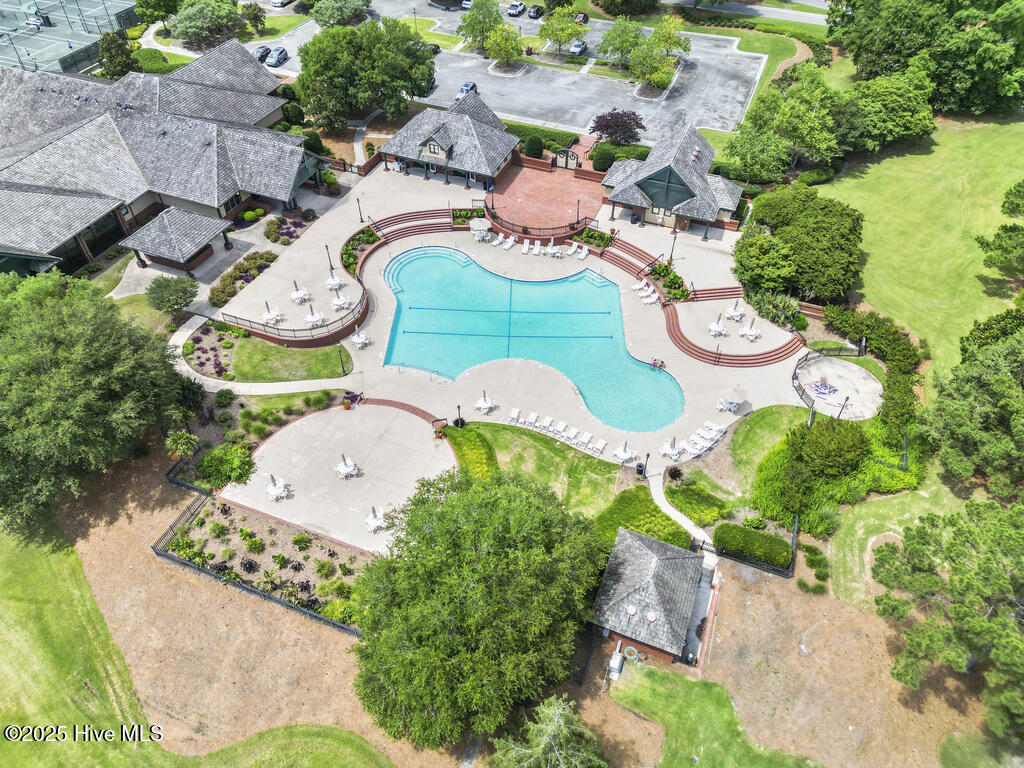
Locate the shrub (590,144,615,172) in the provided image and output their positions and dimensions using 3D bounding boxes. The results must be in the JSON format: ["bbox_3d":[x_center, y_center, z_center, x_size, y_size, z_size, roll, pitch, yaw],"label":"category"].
[{"bbox_3d":[11.170,-27.240,86.110,2.650,2.750,2.650,0,45,0],"label":"shrub"}]

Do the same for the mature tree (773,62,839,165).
[{"bbox_3d":[35.479,-32.269,86.201,6.940,12.890,6.940,0,45,0],"label":"mature tree"}]

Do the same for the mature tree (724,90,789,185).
[{"bbox_3d":[28.203,-27.931,82.009,6.700,10.300,8.000,0,45,0],"label":"mature tree"}]

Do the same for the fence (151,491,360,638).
[{"bbox_3d":[-16.690,12.390,50.400,17.000,1.200,5.500,16,47,15],"label":"fence"}]

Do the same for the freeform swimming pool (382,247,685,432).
[{"bbox_3d":[0.929,-5.265,70.452,32.210,1.300,23.070,8,46,7],"label":"freeform swimming pool"}]

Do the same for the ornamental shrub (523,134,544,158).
[{"bbox_3d":[2.697,-29.404,87.973,2.500,2.600,2.500,0,45,0],"label":"ornamental shrub"}]

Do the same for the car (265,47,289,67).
[{"bbox_3d":[-36.160,-50.260,109.260,1.870,1.570,4.700,8,46,8],"label":"car"}]

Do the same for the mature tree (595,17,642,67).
[{"bbox_3d":[16.125,-50.256,105.471,6.500,7.500,6.300,0,45,0],"label":"mature tree"}]

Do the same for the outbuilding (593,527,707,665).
[{"bbox_3d":[9.231,13.893,48.023,6.140,5.180,7.650,16,47,15],"label":"outbuilding"}]

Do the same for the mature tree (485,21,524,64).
[{"bbox_3d":[-1.169,-52.782,110.593,6.210,6.210,6.210,0,45,0],"label":"mature tree"}]

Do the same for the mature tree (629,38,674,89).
[{"bbox_3d":[20.608,-47.477,105.292,6.690,6.720,6.690,0,45,0],"label":"mature tree"}]

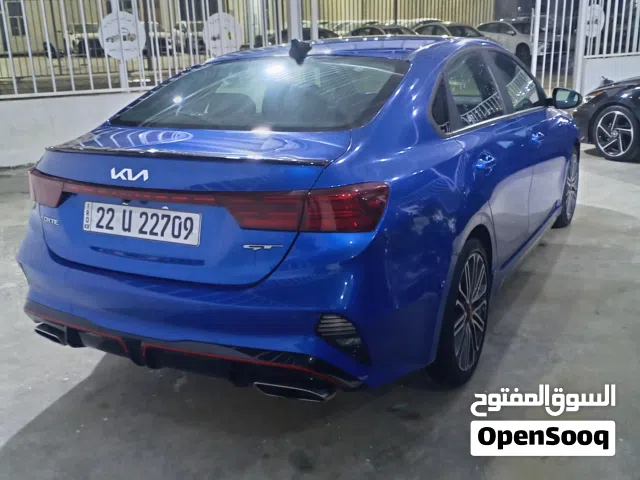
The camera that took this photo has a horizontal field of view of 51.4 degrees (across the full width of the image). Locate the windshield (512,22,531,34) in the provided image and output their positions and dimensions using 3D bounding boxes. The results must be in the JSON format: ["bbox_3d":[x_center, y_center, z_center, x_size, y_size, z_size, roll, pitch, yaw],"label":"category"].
[{"bbox_3d":[7.830,-8.028,25.300,1.400,0.500,0.650,-9,18,-24],"label":"windshield"}]

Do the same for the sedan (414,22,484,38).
[{"bbox_3d":[4.886,-7.163,24.292,1.840,1.450,4.750,-9,18,-24],"label":"sedan"}]

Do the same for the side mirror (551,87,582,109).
[{"bbox_3d":[1.489,-0.858,4.013,0.180,0.130,0.120,7,18,28],"label":"side mirror"}]

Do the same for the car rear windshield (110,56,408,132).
[{"bbox_3d":[-0.229,-0.645,2.841,1.200,0.320,0.740,7,18,28],"label":"car rear windshield"}]

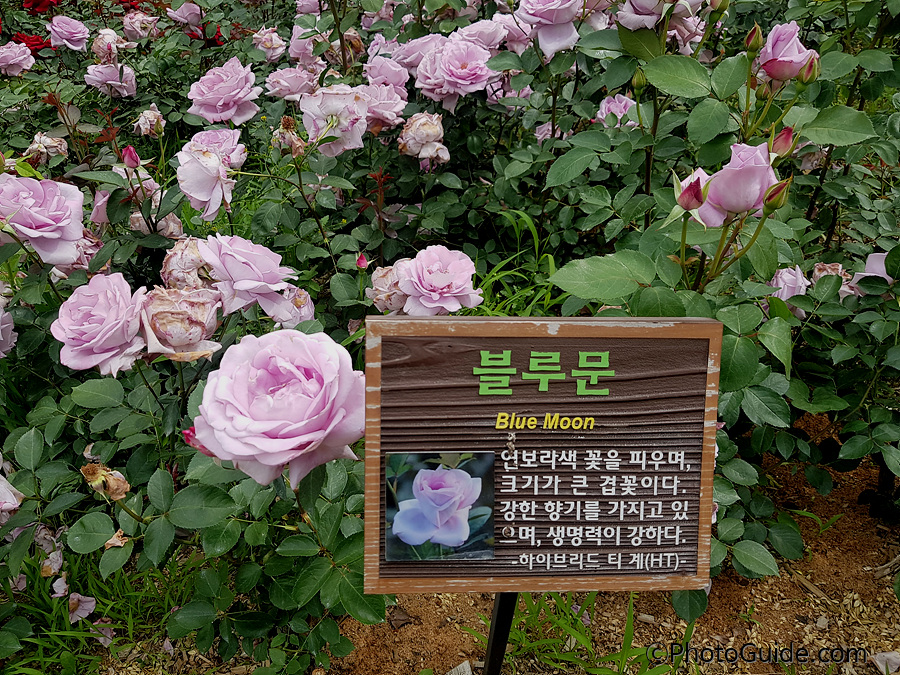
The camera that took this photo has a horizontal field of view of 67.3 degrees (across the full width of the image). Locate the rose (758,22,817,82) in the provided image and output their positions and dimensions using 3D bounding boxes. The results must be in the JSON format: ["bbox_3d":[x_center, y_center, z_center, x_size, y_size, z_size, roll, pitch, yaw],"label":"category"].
[{"bbox_3d":[0.369,-0.312,0.740,0.062,0.063,0.060,21,34,25],"label":"rose"}]

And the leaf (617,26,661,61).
[{"bbox_3d":[0.203,-0.326,0.740,0.042,0.012,0.076,-24,67,-18],"label":"leaf"}]

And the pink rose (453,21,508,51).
[{"bbox_3d":[0.046,-0.464,1.050,0.088,0.055,0.082,1,27,2],"label":"pink rose"}]

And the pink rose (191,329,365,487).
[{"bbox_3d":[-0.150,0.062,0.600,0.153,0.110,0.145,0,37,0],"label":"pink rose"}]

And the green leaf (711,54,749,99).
[{"bbox_3d":[0.314,-0.293,0.760,0.038,0.013,0.055,19,64,17],"label":"green leaf"}]

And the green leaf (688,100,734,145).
[{"bbox_3d":[0.270,-0.220,0.690,0.043,0.012,0.063,26,71,16],"label":"green leaf"}]

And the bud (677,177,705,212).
[{"bbox_3d":[0.217,-0.130,0.610,0.025,0.031,0.025,13,29,19],"label":"bud"}]

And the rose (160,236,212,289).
[{"bbox_3d":[-0.337,-0.094,0.870,0.073,0.068,0.072,0,32,0],"label":"rose"}]

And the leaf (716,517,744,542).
[{"bbox_3d":[0.387,0.264,0.930,0.046,0.011,0.034,-30,52,-9],"label":"leaf"}]

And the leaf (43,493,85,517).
[{"bbox_3d":[-0.456,0.198,0.800,0.050,0.012,0.032,-27,54,-22],"label":"leaf"}]

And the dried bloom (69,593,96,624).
[{"bbox_3d":[-0.609,0.447,1.120,0.047,0.025,0.045,0,32,0],"label":"dried bloom"}]

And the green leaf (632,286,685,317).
[{"bbox_3d":[0.188,-0.028,0.610,0.048,0.012,0.050,-8,54,-6],"label":"green leaf"}]

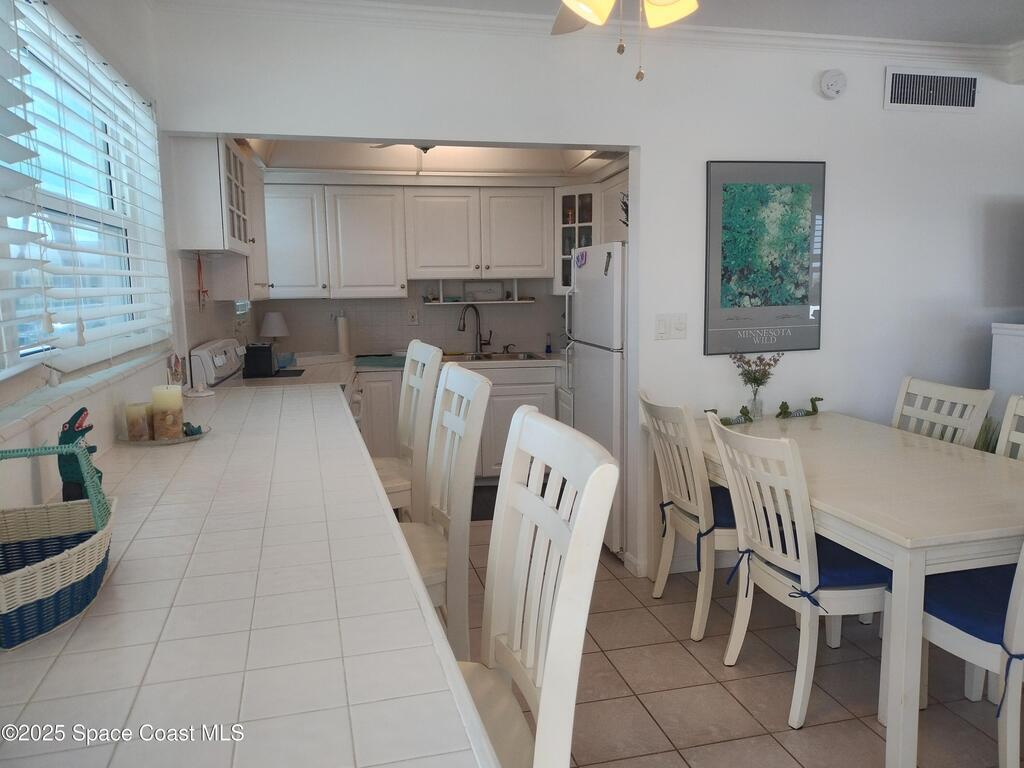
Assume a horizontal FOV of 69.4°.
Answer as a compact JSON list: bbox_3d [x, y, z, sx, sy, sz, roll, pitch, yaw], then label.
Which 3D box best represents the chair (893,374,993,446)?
[{"bbox_3d":[1.698,0.489,3.313,0.545,0.958,0.460,-3,9,-15],"label":"chair"}]

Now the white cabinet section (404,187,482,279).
[{"bbox_3d":[-0.512,-1.083,5.384,0.531,0.643,0.323,-2,7,-11],"label":"white cabinet section"}]

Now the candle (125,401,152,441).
[{"bbox_3d":[-1.038,0.104,2.062,0.073,0.095,0.073,-3,8,-13],"label":"candle"}]

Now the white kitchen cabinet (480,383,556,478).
[{"bbox_3d":[-0.017,0.287,5.592,0.570,0.680,0.560,-3,8,-13],"label":"white kitchen cabinet"}]

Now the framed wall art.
[{"bbox_3d":[1.224,-0.603,3.558,0.642,0.903,0.025,-3,9,-15],"label":"framed wall art"}]

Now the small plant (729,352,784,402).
[{"bbox_3d":[1.168,-0.031,3.532,0.205,0.205,0.170,-3,8,-13],"label":"small plant"}]

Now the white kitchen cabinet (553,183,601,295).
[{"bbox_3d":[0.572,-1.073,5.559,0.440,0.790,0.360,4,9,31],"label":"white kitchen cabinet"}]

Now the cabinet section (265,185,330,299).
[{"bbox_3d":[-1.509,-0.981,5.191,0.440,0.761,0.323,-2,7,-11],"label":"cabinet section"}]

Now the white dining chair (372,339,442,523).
[{"bbox_3d":[-0.535,0.482,2.689,0.520,1.230,0.455,-3,9,-15],"label":"white dining chair"}]

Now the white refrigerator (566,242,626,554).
[{"bbox_3d":[0.787,0.058,4.173,0.780,1.650,0.710,-3,8,-13],"label":"white refrigerator"}]

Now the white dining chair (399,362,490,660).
[{"bbox_3d":[-0.341,0.593,1.905,0.520,1.230,0.455,-3,9,-15],"label":"white dining chair"}]

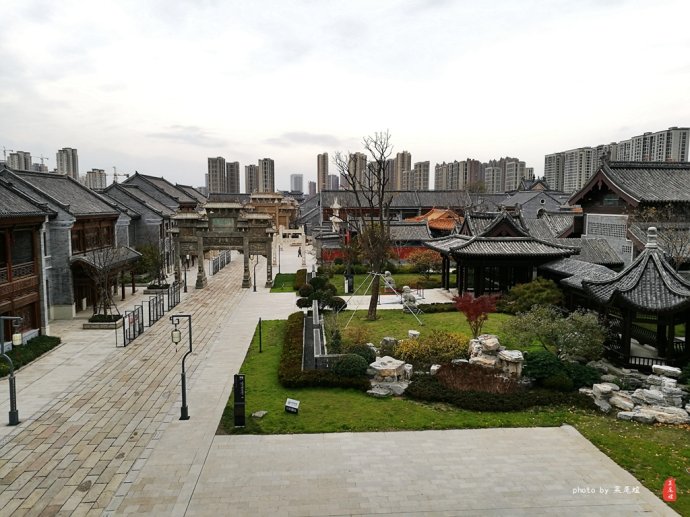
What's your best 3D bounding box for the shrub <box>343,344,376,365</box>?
[{"bbox_3d":[0.826,4.984,28.664,1.700,1.200,1.700,0,6,0],"label":"shrub"}]

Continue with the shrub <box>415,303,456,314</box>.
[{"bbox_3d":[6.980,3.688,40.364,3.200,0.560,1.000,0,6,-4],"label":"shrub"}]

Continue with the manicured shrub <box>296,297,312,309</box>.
[{"bbox_3d":[-3.282,3.590,43.600,1.250,0.980,1.250,0,6,-4],"label":"manicured shrub"}]

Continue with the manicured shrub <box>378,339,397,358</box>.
[{"bbox_3d":[2.276,4.722,28.512,0.950,1.020,0.900,0,6,-4],"label":"manicured shrub"}]

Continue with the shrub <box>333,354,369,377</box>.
[{"bbox_3d":[0.298,5.237,26.679,1.650,1.100,1.600,0,6,0],"label":"shrub"}]

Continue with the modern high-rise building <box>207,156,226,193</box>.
[{"bbox_3d":[-172.112,-102.305,723.409,20.000,70.000,16.000,0,6,-4],"label":"modern high-rise building"}]

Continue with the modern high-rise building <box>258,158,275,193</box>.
[{"bbox_3d":[-139.946,-135.286,956.579,27.000,80.800,18.000,0,6,-4],"label":"modern high-rise building"}]

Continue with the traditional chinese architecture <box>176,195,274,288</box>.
[{"bbox_3d":[-12.335,-1.600,54.592,10.600,9.000,2.400,0,6,-4],"label":"traditional chinese architecture"}]

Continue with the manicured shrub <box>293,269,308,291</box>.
[{"bbox_3d":[-4.445,2.135,54.547,1.150,0.660,11.000,0,6,-4],"label":"manicured shrub"}]

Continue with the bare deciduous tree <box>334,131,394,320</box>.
[{"bbox_3d":[1.432,-2.424,39.517,4.300,13.700,4.100,0,6,-4],"label":"bare deciduous tree"}]

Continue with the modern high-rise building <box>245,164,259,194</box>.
[{"bbox_3d":[-170.708,-133.675,982.042,24.000,71.900,17.000,0,6,-4],"label":"modern high-rise building"}]

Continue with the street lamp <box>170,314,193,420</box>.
[{"bbox_3d":[-6.589,4.343,21.552,0.840,4.300,0.400,0,6,-4],"label":"street lamp"}]

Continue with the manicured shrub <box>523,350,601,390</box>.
[{"bbox_3d":[10.452,5.263,25.973,3.250,1.300,2.000,0,6,0],"label":"manicured shrub"}]

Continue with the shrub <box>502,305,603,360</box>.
[{"bbox_3d":[10.582,3.741,27.334,5.100,2.900,4.000,0,6,-4],"label":"shrub"}]

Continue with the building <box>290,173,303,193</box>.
[{"bbox_3d":[-129.782,-187.530,1446.641,31.000,79.900,26.000,0,6,-4],"label":"building"}]

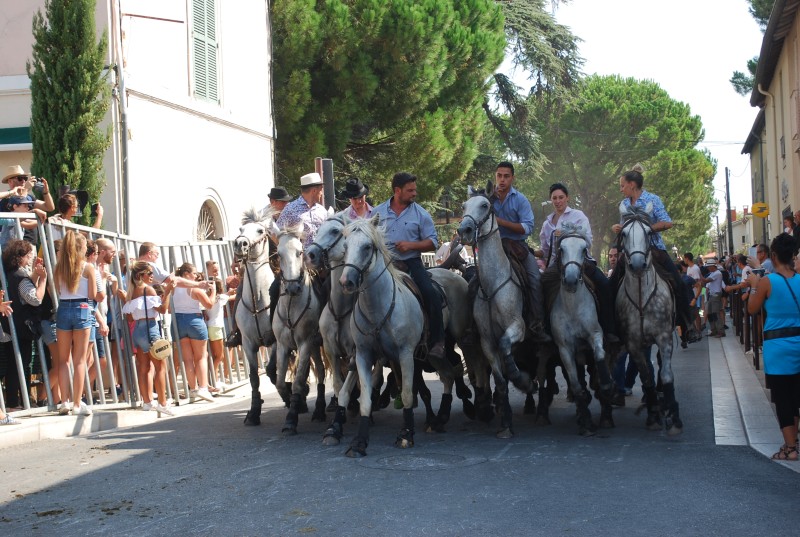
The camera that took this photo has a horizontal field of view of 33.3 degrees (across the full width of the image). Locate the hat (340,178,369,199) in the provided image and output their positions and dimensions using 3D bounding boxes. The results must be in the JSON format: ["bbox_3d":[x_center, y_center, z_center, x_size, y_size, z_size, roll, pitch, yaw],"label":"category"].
[{"bbox_3d":[-0.436,-0.766,12.800,0.270,0.130,0.300,-6,23,9],"label":"hat"}]

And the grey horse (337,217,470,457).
[{"bbox_3d":[0.080,0.537,11.850,0.630,1.950,2.250,-2,-1,17],"label":"grey horse"}]

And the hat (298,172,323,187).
[{"bbox_3d":[-0.851,-0.853,12.850,0.260,0.130,0.225,-1,-1,-37],"label":"hat"}]

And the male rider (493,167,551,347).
[{"bbox_3d":[1.076,-0.149,12.450,0.720,1.680,0.750,-2,-1,12],"label":"male rider"}]

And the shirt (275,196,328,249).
[{"bbox_3d":[-0.992,-0.352,13.450,0.550,0.680,0.330,-2,-1,-12],"label":"shirt"}]

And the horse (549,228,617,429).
[{"bbox_3d":[1.580,0.497,11.450,0.570,1.740,2.200,-2,-1,12],"label":"horse"}]

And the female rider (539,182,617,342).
[{"bbox_3d":[1.667,-0.056,12.550,0.720,1.520,0.750,-2,-1,9],"label":"female rider"}]

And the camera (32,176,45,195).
[{"bbox_3d":[-3.729,-0.862,13.800,0.110,0.110,0.130,-3,-1,41],"label":"camera"}]

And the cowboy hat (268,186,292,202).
[{"bbox_3d":[-1.288,-0.797,14.400,0.280,0.130,0.250,13,9,39],"label":"cowboy hat"}]

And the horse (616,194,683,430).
[{"bbox_3d":[2.150,0.413,11.500,0.560,1.870,2.200,-2,-1,12],"label":"horse"}]

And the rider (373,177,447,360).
[{"bbox_3d":[0.061,-0.024,10.850,0.640,1.500,0.620,-2,-1,20],"label":"rider"}]

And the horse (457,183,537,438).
[{"bbox_3d":[0.960,0.355,11.550,0.660,2.070,2.250,-2,-1,14],"label":"horse"}]

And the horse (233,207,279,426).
[{"bbox_3d":[-1.310,0.525,14.200,0.580,2.120,2.200,-2,-1,7],"label":"horse"}]

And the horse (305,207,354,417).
[{"bbox_3d":[-0.420,0.565,12.850,0.600,1.950,2.200,-2,-1,9],"label":"horse"}]

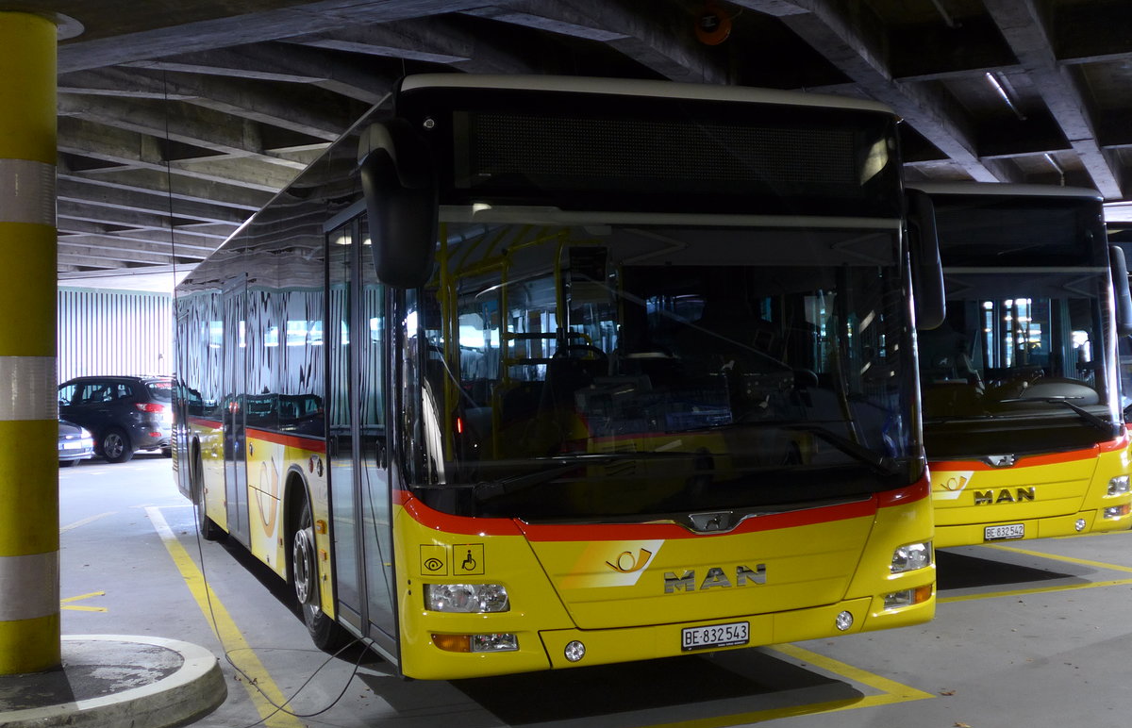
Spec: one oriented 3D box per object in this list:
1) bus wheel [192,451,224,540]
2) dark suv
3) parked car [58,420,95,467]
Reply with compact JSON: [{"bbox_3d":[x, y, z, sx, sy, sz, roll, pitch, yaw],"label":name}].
[{"bbox_3d":[-3.463,1.252,13.310,0.320,0.960,0.960,-2,-1,-21],"label":"bus wheel"},{"bbox_3d":[-9.764,1.199,29.672,4.650,1.760,1.870,-2,-1,45],"label":"dark suv"},{"bbox_3d":[-11.437,1.378,27.428,4.250,1.470,1.760,-2,-1,32],"label":"parked car"}]

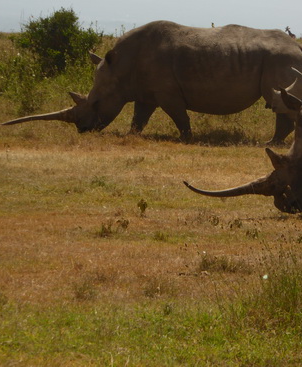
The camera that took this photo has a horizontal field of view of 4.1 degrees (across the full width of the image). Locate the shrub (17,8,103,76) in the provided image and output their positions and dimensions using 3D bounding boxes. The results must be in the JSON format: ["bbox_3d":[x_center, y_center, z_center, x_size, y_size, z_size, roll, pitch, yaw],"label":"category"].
[{"bbox_3d":[-1.595,-2.441,74.000,1.500,1.230,1.350,1,3,0],"label":"shrub"}]

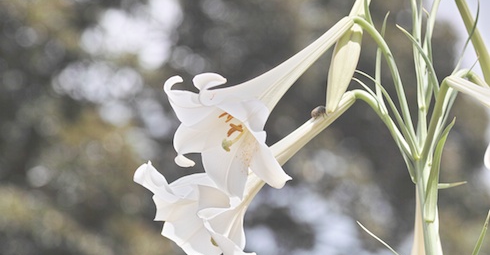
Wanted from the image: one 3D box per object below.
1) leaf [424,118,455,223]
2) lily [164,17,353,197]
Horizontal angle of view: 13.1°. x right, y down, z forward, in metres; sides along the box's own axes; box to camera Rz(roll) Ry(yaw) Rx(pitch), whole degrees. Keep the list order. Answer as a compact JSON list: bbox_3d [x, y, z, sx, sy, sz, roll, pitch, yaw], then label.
[{"bbox_3d":[0.139,0.031,1.540,0.014,0.077,0.014,10,9,-9],"label":"leaf"},{"bbox_3d":[0.030,-0.032,1.482,0.110,0.110,0.155,-7,27,44],"label":"lily"}]

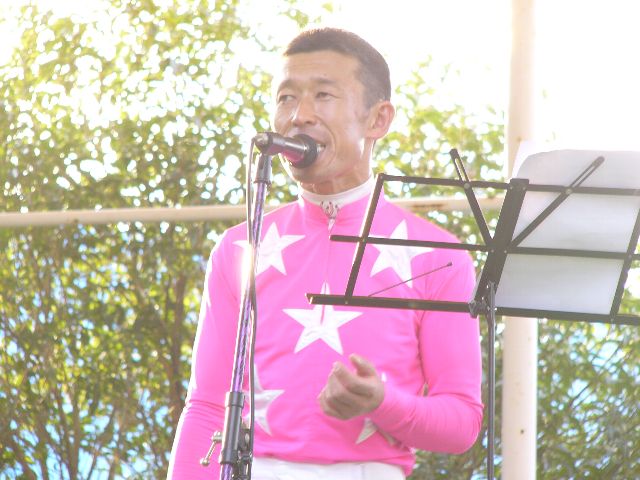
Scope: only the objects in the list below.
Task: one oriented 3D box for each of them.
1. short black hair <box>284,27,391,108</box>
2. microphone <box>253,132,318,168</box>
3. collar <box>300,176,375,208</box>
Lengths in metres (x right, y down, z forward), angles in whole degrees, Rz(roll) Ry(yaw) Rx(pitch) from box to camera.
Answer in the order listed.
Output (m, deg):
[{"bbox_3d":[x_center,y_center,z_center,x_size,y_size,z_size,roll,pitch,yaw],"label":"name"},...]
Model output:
[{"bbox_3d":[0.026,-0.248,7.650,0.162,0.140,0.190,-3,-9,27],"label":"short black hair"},{"bbox_3d":[-0.049,-0.134,7.500,0.052,0.052,0.165,-2,-8,26],"label":"microphone"},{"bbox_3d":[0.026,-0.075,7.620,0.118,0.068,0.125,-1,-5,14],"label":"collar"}]

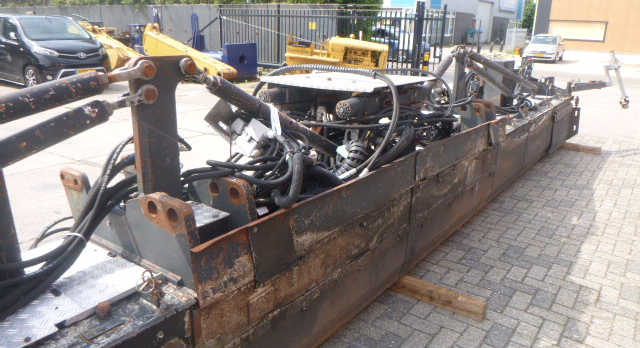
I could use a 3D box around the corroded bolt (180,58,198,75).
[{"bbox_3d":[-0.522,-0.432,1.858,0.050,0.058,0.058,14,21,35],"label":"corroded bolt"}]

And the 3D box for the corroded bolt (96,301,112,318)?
[{"bbox_3d":[-0.667,0.420,1.430,0.047,0.030,0.047,14,22,35],"label":"corroded bolt"}]

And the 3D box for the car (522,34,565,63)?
[{"bbox_3d":[12.200,-6.850,25.100,1.690,1.420,4.000,11,20,28],"label":"car"}]

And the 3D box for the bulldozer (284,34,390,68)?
[{"bbox_3d":[0.480,-2.877,11.900,2.750,1.500,1.500,6,17,-5],"label":"bulldozer"}]

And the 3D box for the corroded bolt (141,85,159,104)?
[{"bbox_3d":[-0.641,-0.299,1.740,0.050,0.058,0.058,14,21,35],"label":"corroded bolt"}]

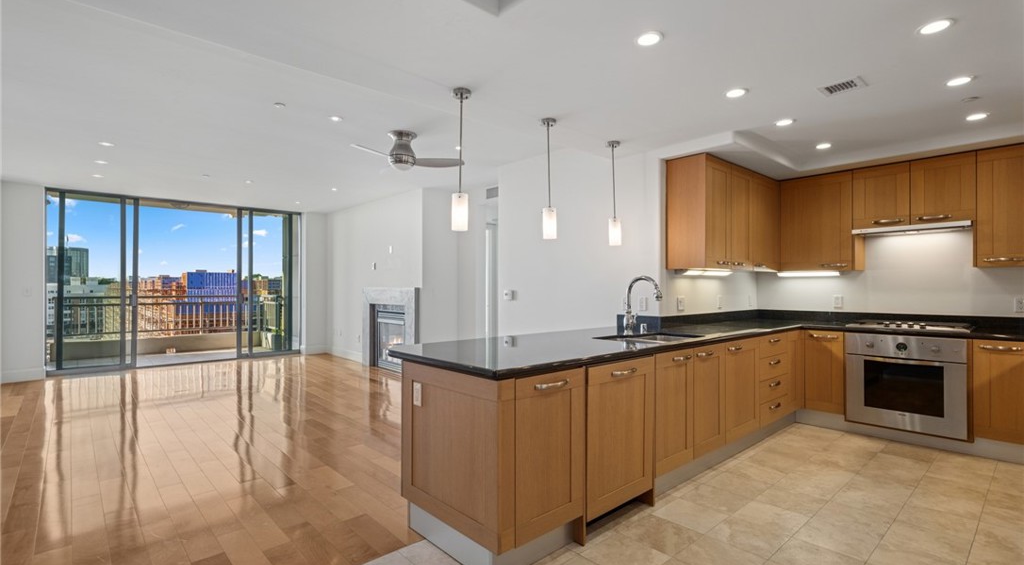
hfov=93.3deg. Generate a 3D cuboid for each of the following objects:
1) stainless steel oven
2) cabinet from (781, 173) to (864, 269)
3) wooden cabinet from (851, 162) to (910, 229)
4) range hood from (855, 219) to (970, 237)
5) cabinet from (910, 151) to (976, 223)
[{"bbox_3d":[3.336,0.809,4.064,0.580,0.751,0.762,1,-1,-42],"label":"stainless steel oven"},{"bbox_3d":[3.005,-0.557,4.703,0.325,0.906,0.633,1,-1,-42],"label":"cabinet"},{"bbox_3d":[3.342,-0.750,4.331,0.325,0.531,0.406,1,-1,-42],"label":"wooden cabinet"},{"bbox_3d":[3.454,-0.463,4.181,0.355,0.057,0.778,1,-1,-42],"label":"range hood"},{"bbox_3d":[3.612,-0.755,4.031,0.325,0.531,0.402,1,-1,-42],"label":"cabinet"}]

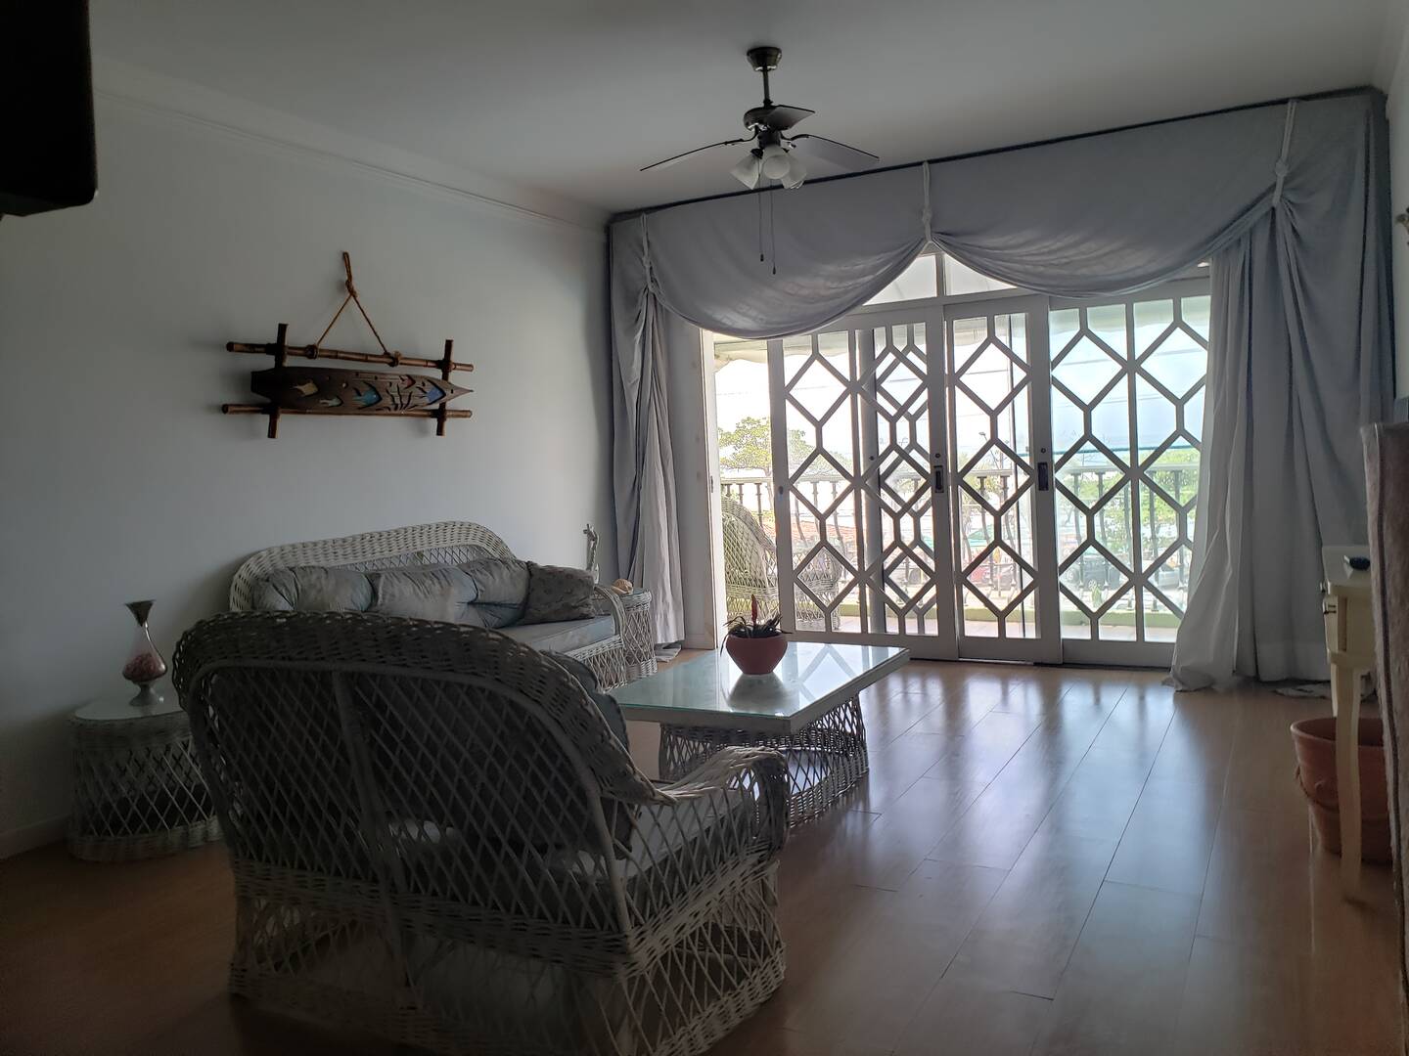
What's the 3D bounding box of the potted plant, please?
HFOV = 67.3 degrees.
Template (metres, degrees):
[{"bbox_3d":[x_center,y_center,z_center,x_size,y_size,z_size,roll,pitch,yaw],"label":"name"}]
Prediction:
[{"bbox_3d":[0.192,0.397,3.995,0.234,0.291,0.234,-3,4,0],"label":"potted plant"}]

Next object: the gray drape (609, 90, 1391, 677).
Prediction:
[{"bbox_3d":[1.270,-0.617,5.887,4.326,2.803,0.333,-1,5,29],"label":"gray drape"}]

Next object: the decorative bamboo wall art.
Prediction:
[{"bbox_3d":[-1.619,-0.875,5.068,0.077,0.870,1.549,-1,5,29],"label":"decorative bamboo wall art"}]

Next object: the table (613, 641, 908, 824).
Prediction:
[{"bbox_3d":[0.216,0.762,3.990,0.800,0.440,1.171,-1,5,29],"label":"table"}]

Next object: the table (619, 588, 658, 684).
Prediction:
[{"bbox_3d":[-0.585,0.629,6.247,0.589,0.461,0.589,-1,5,29],"label":"table"}]

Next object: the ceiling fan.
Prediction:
[{"bbox_3d":[0.226,-1.585,4.134,1.011,0.538,1.011,-1,5,29],"label":"ceiling fan"}]

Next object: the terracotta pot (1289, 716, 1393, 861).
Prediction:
[{"bbox_3d":[1.943,0.776,3.130,0.353,0.358,0.353,-1,5,29],"label":"terracotta pot"}]

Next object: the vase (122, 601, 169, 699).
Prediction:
[{"bbox_3d":[-2.115,0.461,3.980,0.166,0.384,0.166,-1,5,29],"label":"vase"}]

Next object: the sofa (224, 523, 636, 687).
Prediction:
[{"bbox_3d":[-1.258,0.495,4.991,0.755,0.980,2.086,-1,5,29],"label":"sofa"}]

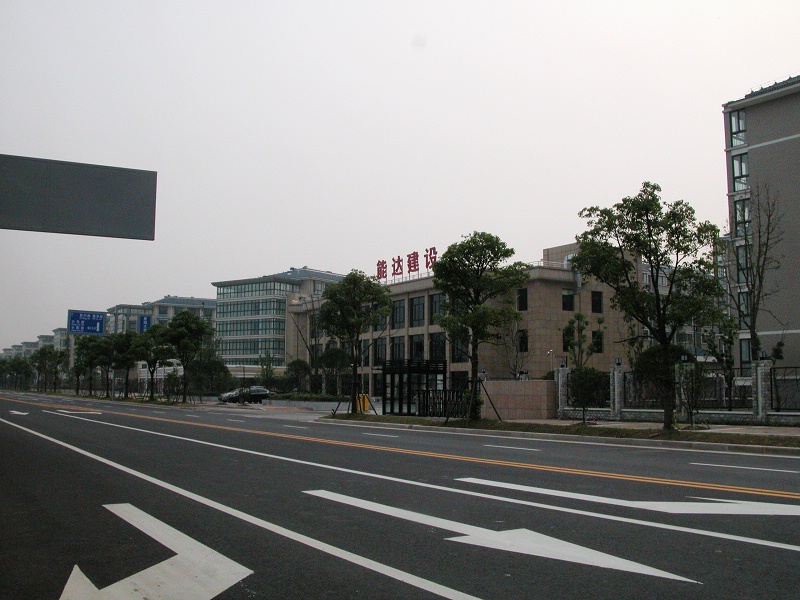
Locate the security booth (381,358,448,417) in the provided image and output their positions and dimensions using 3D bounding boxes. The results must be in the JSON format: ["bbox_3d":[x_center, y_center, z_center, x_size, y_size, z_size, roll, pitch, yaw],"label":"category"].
[{"bbox_3d":[0.754,4.518,41.586,2.200,2.780,2.600,4,-8,-31],"label":"security booth"}]

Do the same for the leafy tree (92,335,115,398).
[{"bbox_3d":[-27.899,6.242,76.500,2.800,6.018,2.800,2,-7,-20],"label":"leafy tree"}]

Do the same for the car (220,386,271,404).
[{"bbox_3d":[-13.283,8.264,70.000,4.650,1.500,1.800,2,-7,-14],"label":"car"}]

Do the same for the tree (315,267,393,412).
[{"bbox_3d":[-1.958,1.796,34.800,3.300,6.192,3.300,0,-6,-3],"label":"tree"}]

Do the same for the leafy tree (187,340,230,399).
[{"bbox_3d":[-16.572,6.122,70.000,3.800,5.114,3.800,2,-6,-13],"label":"leafy tree"}]

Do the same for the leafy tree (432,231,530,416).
[{"bbox_3d":[2.751,0.827,27.300,3.300,6.340,3.300,0,-6,0],"label":"leafy tree"}]

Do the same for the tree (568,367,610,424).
[{"bbox_3d":[6.513,3.282,27.800,1.450,1.990,1.450,0,-6,0],"label":"tree"}]

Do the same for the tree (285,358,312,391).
[{"bbox_3d":[-10.289,7.983,82.000,2.800,4.045,2.800,1,-6,-7],"label":"tree"}]

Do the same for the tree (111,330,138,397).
[{"bbox_3d":[-23.856,5.597,70.300,2.600,5.890,2.600,0,-6,0],"label":"tree"}]

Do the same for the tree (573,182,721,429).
[{"bbox_3d":[6.217,0.145,20.400,3.800,6.279,3.800,-2,-7,17],"label":"tree"}]

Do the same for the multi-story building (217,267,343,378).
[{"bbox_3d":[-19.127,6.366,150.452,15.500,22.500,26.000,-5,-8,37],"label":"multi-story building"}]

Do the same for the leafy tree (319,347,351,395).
[{"bbox_3d":[-4.616,5.179,57.000,2.250,3.810,2.250,0,-6,0],"label":"leafy tree"}]

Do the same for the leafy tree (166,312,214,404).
[{"bbox_3d":[-14.417,3.870,55.400,3.350,6.300,3.350,0,-6,0],"label":"leafy tree"}]

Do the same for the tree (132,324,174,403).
[{"bbox_3d":[-19.137,4.860,62.800,3.200,5.920,3.200,0,-6,0],"label":"tree"}]

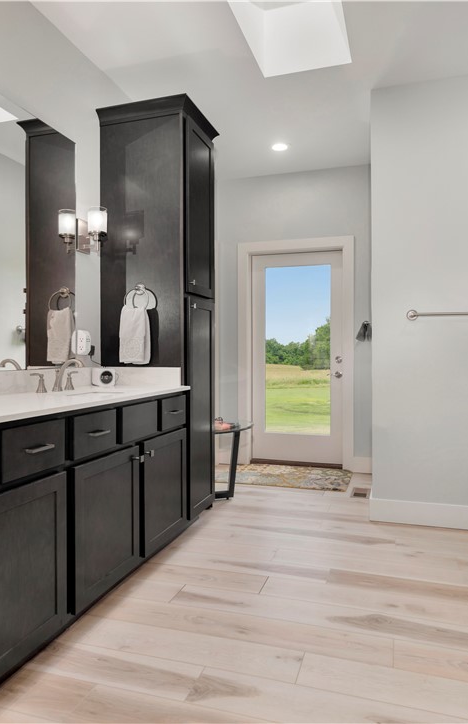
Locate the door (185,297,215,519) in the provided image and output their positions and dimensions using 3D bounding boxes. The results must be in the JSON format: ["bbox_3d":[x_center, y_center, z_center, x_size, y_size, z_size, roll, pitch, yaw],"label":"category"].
[{"bbox_3d":[-0.203,0.269,3.043,0.022,1.312,0.433,0,1,18],"label":"door"}]

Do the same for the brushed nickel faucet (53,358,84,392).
[{"bbox_3d":[-0.831,0.066,2.420,0.184,0.163,0.058,0,1,17],"label":"brushed nickel faucet"}]

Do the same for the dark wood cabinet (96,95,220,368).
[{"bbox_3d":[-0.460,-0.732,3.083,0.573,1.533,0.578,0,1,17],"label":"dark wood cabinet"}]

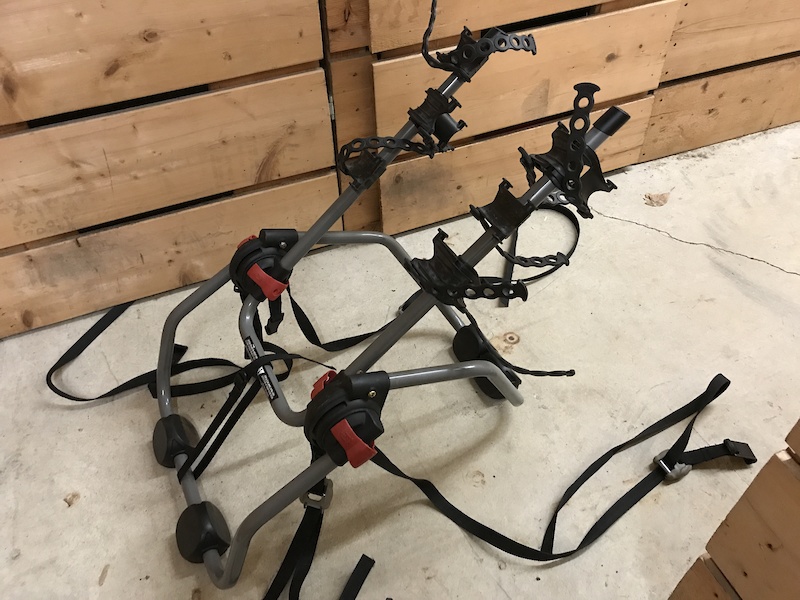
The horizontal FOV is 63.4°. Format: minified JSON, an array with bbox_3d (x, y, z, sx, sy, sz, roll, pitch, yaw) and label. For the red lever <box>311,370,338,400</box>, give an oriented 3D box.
[{"bbox_3d":[-0.117,0.146,1.050,0.064,0.036,0.034,-48,49,13],"label":"red lever"}]

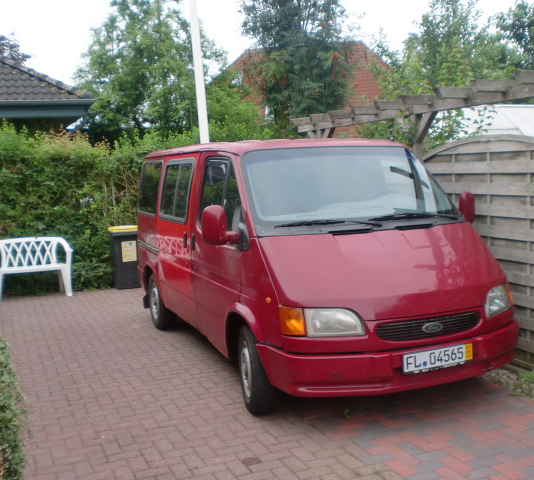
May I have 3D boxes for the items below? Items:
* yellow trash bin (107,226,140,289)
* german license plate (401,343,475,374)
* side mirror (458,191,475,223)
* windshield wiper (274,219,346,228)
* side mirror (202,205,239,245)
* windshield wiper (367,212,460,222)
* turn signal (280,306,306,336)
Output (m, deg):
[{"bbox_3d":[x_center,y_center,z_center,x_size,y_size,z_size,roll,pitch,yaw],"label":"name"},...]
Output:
[{"bbox_3d":[-2.213,0.276,10.216,0.480,0.940,0.550,-4,6,-21],"label":"yellow trash bin"},{"bbox_3d":[1.071,0.732,4.020,0.520,0.115,0.015,-4,3,-22],"label":"german license plate"},{"bbox_3d":[1.637,-0.258,5.282,0.190,0.262,0.110,-5,7,-32],"label":"side mirror"},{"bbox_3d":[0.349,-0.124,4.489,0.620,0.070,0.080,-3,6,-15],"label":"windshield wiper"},{"bbox_3d":[-0.315,-0.106,4.487,0.265,0.270,0.130,-3,6,-15],"label":"side mirror"},{"bbox_3d":[1.107,-0.177,4.798,0.890,0.060,0.080,-5,7,-32],"label":"windshield wiper"},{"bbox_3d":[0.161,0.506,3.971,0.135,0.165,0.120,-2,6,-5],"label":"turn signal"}]

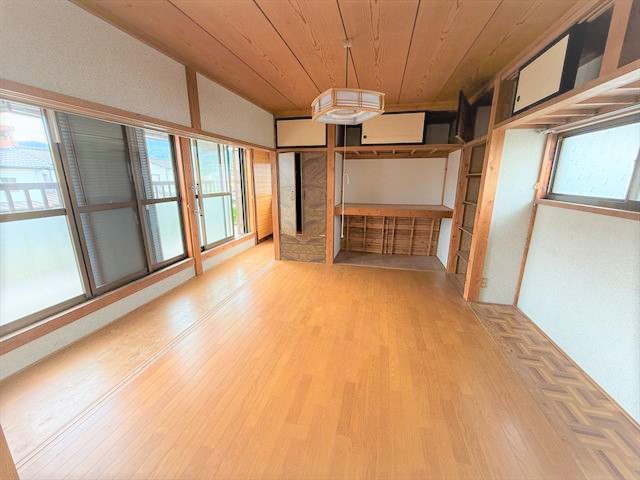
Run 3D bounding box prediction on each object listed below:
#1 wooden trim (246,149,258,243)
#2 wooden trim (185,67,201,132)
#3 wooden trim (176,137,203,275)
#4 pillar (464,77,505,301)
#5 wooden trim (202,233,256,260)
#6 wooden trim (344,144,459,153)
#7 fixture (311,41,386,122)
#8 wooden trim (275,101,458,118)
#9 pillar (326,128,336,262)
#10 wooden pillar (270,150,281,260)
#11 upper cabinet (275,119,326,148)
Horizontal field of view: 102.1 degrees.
[{"bbox_3d":[-1.374,-0.832,5.290,0.100,1.920,0.105,3,14,13],"label":"wooden trim"},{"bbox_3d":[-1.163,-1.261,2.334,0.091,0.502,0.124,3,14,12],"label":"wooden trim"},{"bbox_3d":[-1.789,-0.422,3.563,0.110,1.940,0.135,3,14,13],"label":"wooden trim"},{"bbox_3d":[1.758,-0.431,2.737,0.111,2.311,0.119,3,14,12],"label":"pillar"},{"bbox_3d":[-1.578,0.090,4.611,0.090,0.088,1.660,3,14,13],"label":"wooden trim"},{"bbox_3d":[1.064,-1.280,3.607,1.679,0.062,0.077,3,14,12],"label":"wooden trim"},{"bbox_3d":[0.203,-1.174,1.903,0.415,0.510,0.415,-5,15,-21],"label":"fixture"},{"bbox_3d":[0.598,-1.784,3.571,2.613,0.105,0.084,3,14,12],"label":"wooden trim"},{"bbox_3d":[0.179,-0.729,4.040,0.112,2.310,0.110,3,14,13],"label":"pillar"},{"bbox_3d":[-0.718,-0.521,4.298,0.075,1.790,0.085,3,14,13],"label":"wooden pillar"},{"bbox_3d":[-0.237,-1.626,4.019,0.783,0.433,0.443,3,14,12],"label":"upper cabinet"}]

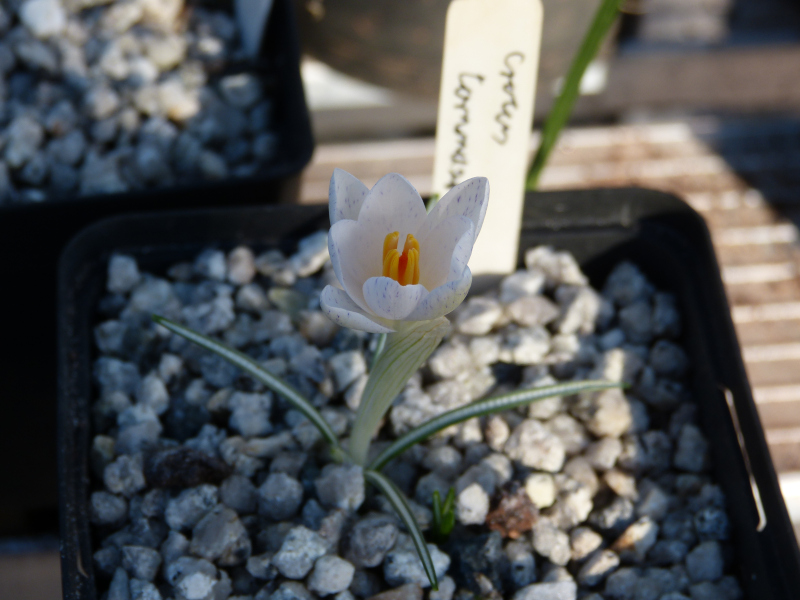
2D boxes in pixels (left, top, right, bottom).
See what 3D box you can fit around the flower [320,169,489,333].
[{"bbox_3d":[0.001,-0.003,0.349,0.025,0.022,0.023,3,49,0],"label":"flower"}]

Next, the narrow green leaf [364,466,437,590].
[{"bbox_3d":[0.000,0.035,0.369,0.003,0.007,0.028,-17,52,-17],"label":"narrow green leaf"}]

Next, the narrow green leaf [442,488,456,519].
[{"bbox_3d":[0.008,0.033,0.372,0.002,0.009,0.002,2,49,0],"label":"narrow green leaf"}]

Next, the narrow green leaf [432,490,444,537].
[{"bbox_3d":[0.006,0.034,0.371,0.002,0.013,0.002,-1,48,5],"label":"narrow green leaf"}]

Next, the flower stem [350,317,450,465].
[{"bbox_3d":[-0.001,0.016,0.371,0.009,0.038,0.007,11,48,-10],"label":"flower stem"}]

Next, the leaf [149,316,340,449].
[{"bbox_3d":[-0.026,0.013,0.386,0.041,0.010,0.003,30,54,22],"label":"leaf"}]

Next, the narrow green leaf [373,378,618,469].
[{"bbox_3d":[0.016,0.020,0.381,0.045,0.010,0.004,-14,51,-14],"label":"narrow green leaf"}]

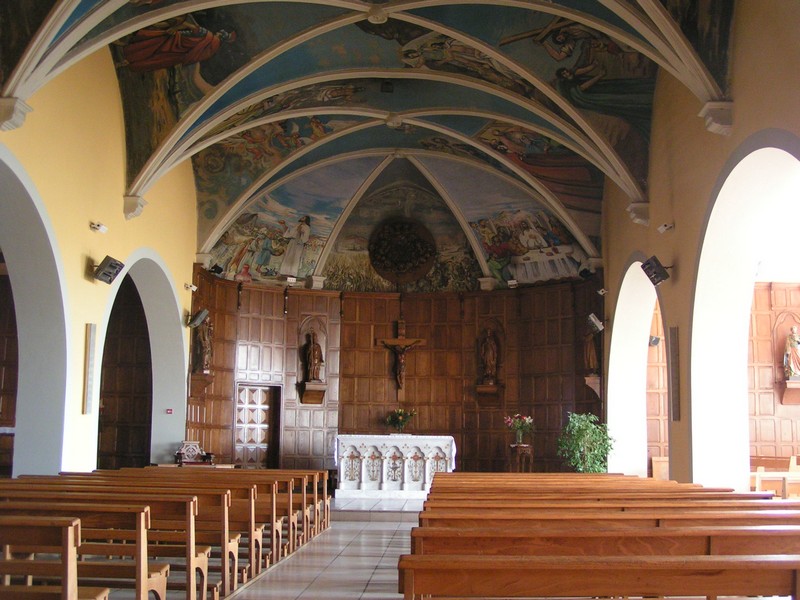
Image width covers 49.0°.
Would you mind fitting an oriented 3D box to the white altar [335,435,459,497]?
[{"bbox_3d":[-0.074,3.346,17.593,2.362,1.215,0.972,0,-10,3],"label":"white altar"}]

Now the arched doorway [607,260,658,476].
[{"bbox_3d":[4.495,1.479,15.497,0.814,4.328,4.915,0,-10,3],"label":"arched doorway"}]

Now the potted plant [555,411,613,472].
[{"bbox_3d":[3.526,2.996,16.749,1.051,1.695,0.994,0,-10,3],"label":"potted plant"}]

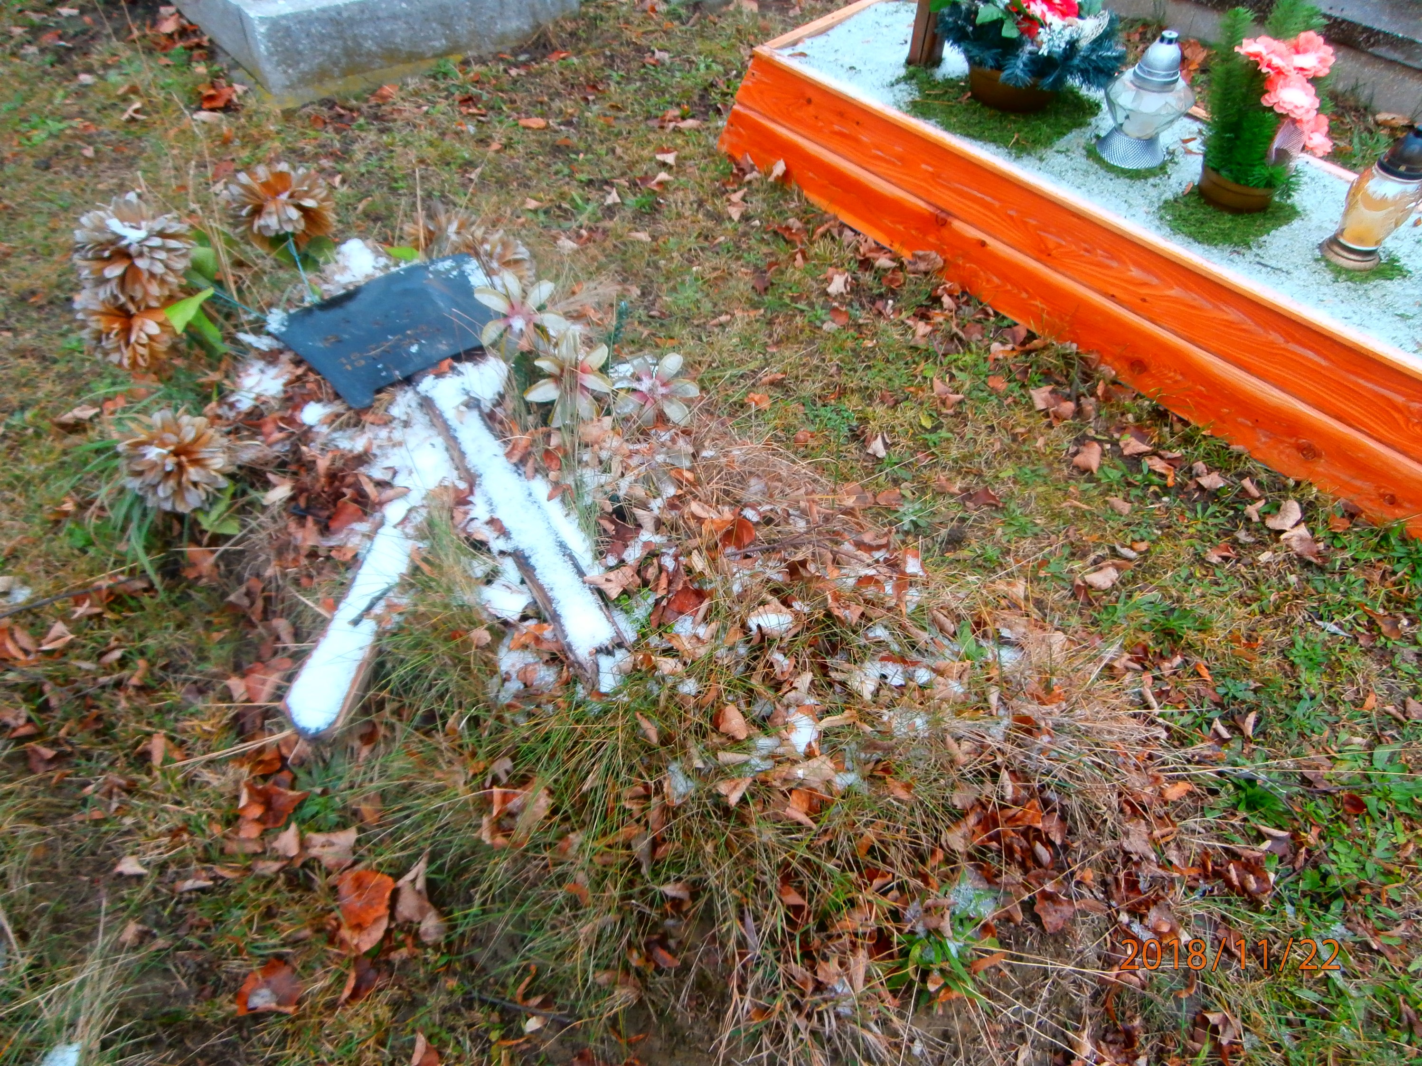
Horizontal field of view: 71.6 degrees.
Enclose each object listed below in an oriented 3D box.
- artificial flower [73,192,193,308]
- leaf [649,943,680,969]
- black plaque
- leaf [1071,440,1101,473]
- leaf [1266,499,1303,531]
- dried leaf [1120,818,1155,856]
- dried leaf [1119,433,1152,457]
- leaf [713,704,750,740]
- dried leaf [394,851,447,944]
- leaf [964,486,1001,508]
[{"bbox_3d":[-1.162,-0.570,1.981,0.212,0.208,0.165,-26,18,-22],"label":"artificial flower"},{"bbox_3d":[-0.059,0.538,1.254,0.041,0.020,0.035,0,47,0],"label":"leaf"},{"bbox_3d":[-0.600,-0.395,1.938,0.389,0.025,0.265,-29,65,-25],"label":"black plaque"},{"bbox_3d":[0.744,-0.151,1.954,0.052,0.022,0.062,37,58,28],"label":"leaf"},{"bbox_3d":[1.074,-0.033,1.849,0.065,0.022,0.050,-31,55,-24],"label":"leaf"},{"bbox_3d":[0.604,0.431,1.396,0.036,0.022,0.055,-17,51,-14],"label":"dried leaf"},{"bbox_3d":[0.854,-0.177,1.981,0.066,0.022,0.050,0,47,0],"label":"dried leaf"},{"bbox_3d":[0.028,0.255,1.327,0.040,0.018,0.050,-22,62,-12],"label":"leaf"},{"bbox_3d":[-0.385,0.483,1.306,0.065,0.045,0.110,-4,47,-3],"label":"dried leaf"},{"bbox_3d":[0.517,-0.068,1.877,0.070,0.025,0.045,0,47,0],"label":"leaf"}]

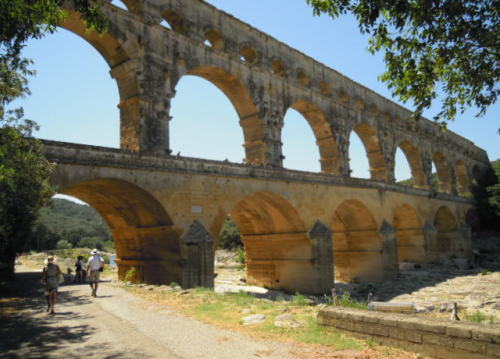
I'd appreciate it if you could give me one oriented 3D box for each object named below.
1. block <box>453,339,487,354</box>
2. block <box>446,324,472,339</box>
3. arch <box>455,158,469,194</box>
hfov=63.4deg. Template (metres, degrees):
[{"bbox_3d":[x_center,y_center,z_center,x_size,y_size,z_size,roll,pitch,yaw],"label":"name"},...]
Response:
[{"bbox_3d":[3.120,2.266,5.628,0.320,0.164,0.428,2,-9,-41],"label":"block"},{"bbox_3d":[3.037,2.141,5.745,0.340,0.120,0.336,2,-9,-41],"label":"block"},{"bbox_3d":[80.226,-0.663,158.720,4.600,15.400,19.600,-10,-9,40],"label":"arch"}]

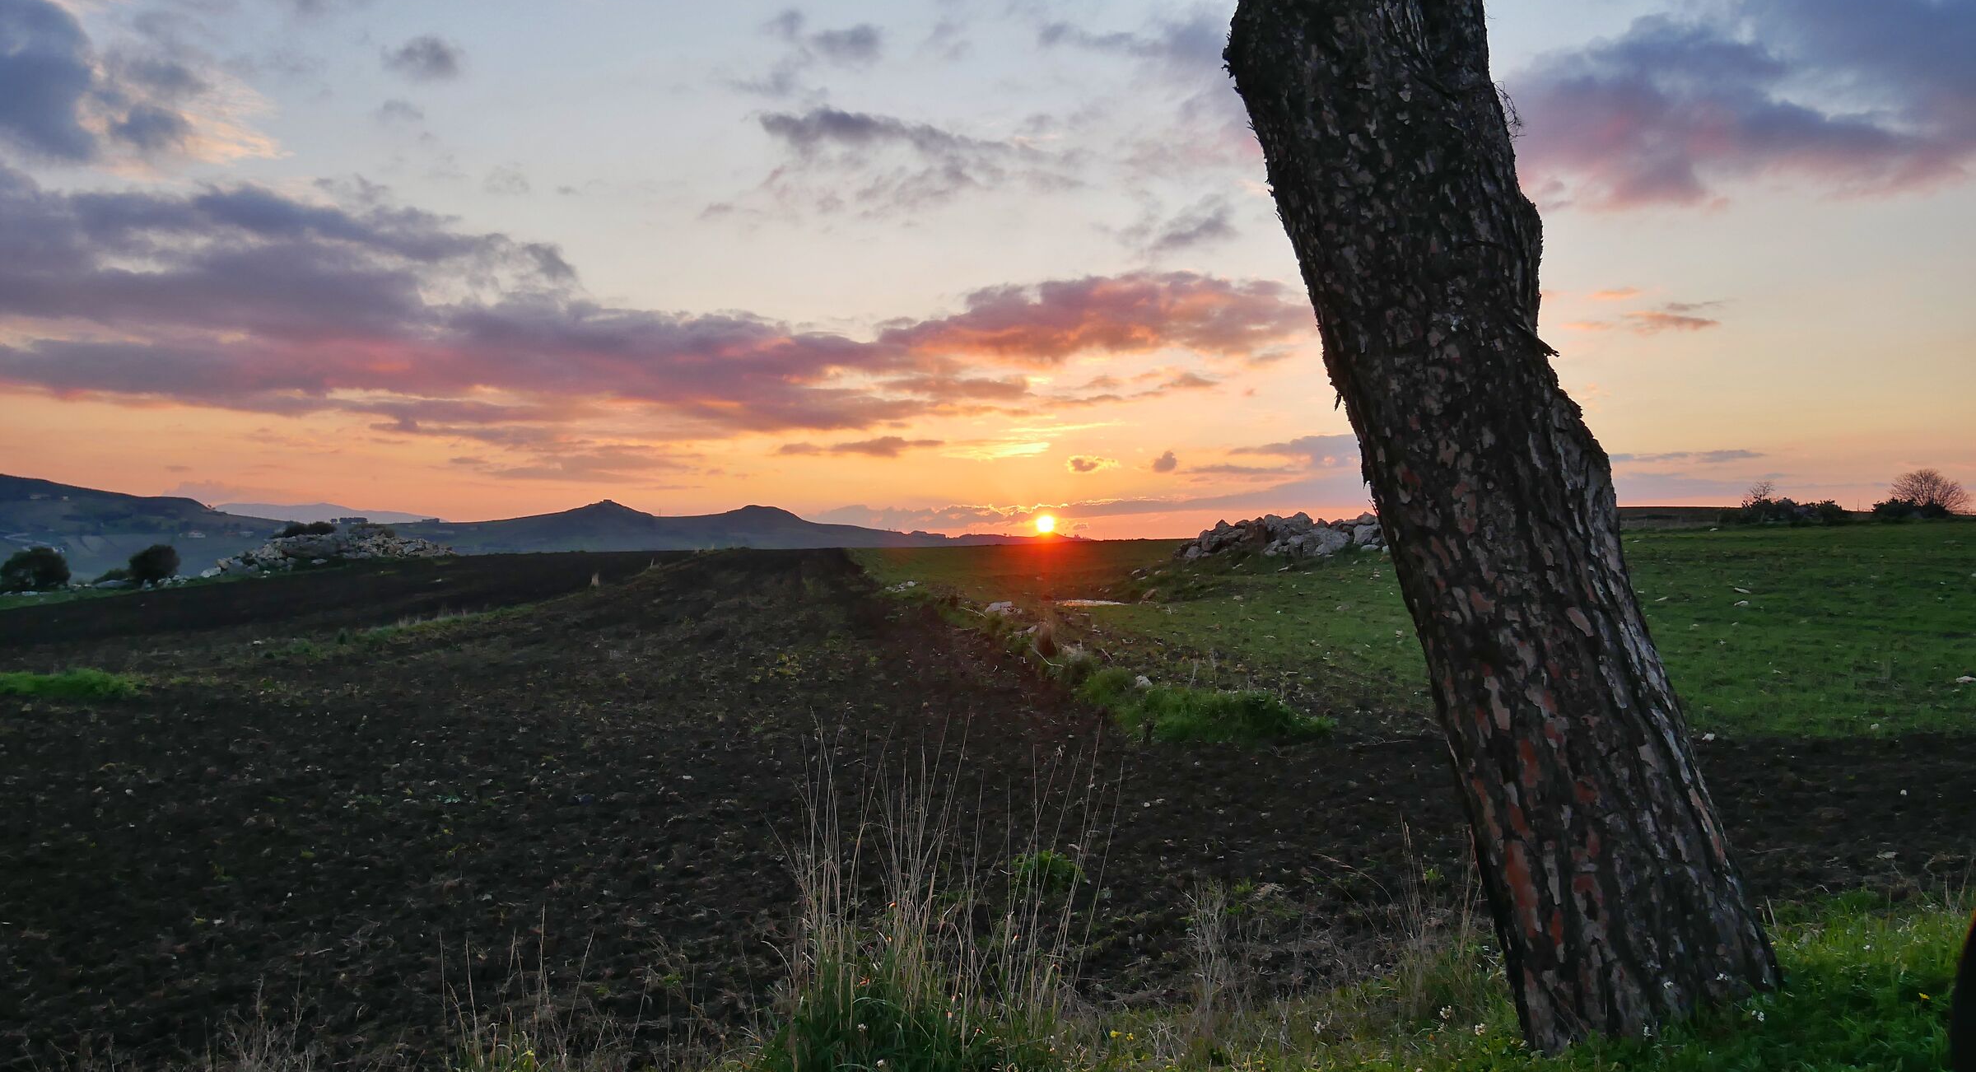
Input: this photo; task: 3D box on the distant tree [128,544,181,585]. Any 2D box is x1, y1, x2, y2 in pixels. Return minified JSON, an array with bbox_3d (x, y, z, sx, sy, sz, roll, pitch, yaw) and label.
[{"bbox_3d":[-51.710,1.750,85.000,3.000,2.500,2.900,0,0,0],"label":"distant tree"}]

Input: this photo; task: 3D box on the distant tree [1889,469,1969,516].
[{"bbox_3d":[54.970,-2.430,80.000,4.200,2.950,4.000,0,0,0],"label":"distant tree"}]

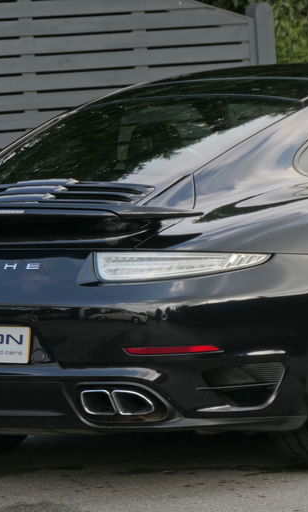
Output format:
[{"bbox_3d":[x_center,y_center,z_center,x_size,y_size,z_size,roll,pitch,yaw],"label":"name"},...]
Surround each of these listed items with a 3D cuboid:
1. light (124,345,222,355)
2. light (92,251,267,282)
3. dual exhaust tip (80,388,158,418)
[{"bbox_3d":[0.059,0.286,10.866,0.295,0.028,0.035,-2,4,10],"label":"light"},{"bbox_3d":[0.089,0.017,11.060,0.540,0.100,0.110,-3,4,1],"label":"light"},{"bbox_3d":[-0.101,0.450,10.942,0.225,0.085,0.140,-1,4,30],"label":"dual exhaust tip"}]

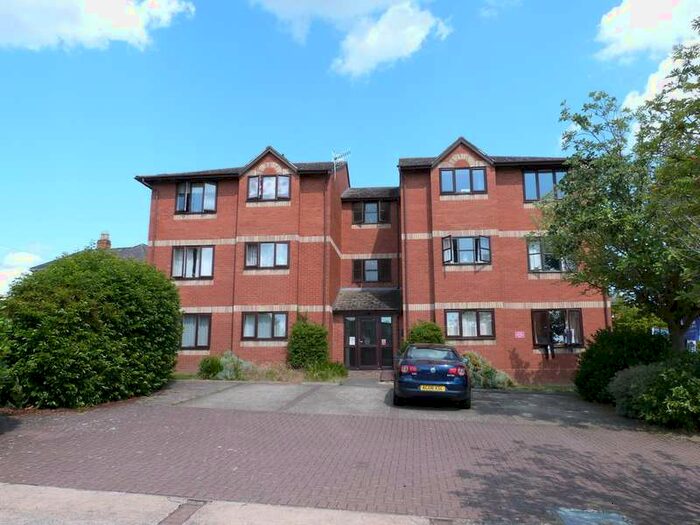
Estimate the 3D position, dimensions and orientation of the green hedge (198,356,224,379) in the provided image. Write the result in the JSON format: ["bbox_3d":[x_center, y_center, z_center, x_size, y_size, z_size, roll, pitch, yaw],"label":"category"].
[{"bbox_3d":[-4.740,3.576,17.290,0.850,0.730,0.750,-1,-11,7],"label":"green hedge"}]

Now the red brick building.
[{"bbox_3d":[0.962,0.135,22.736,18.000,9.950,9.000,-1,-11,7],"label":"red brick building"}]

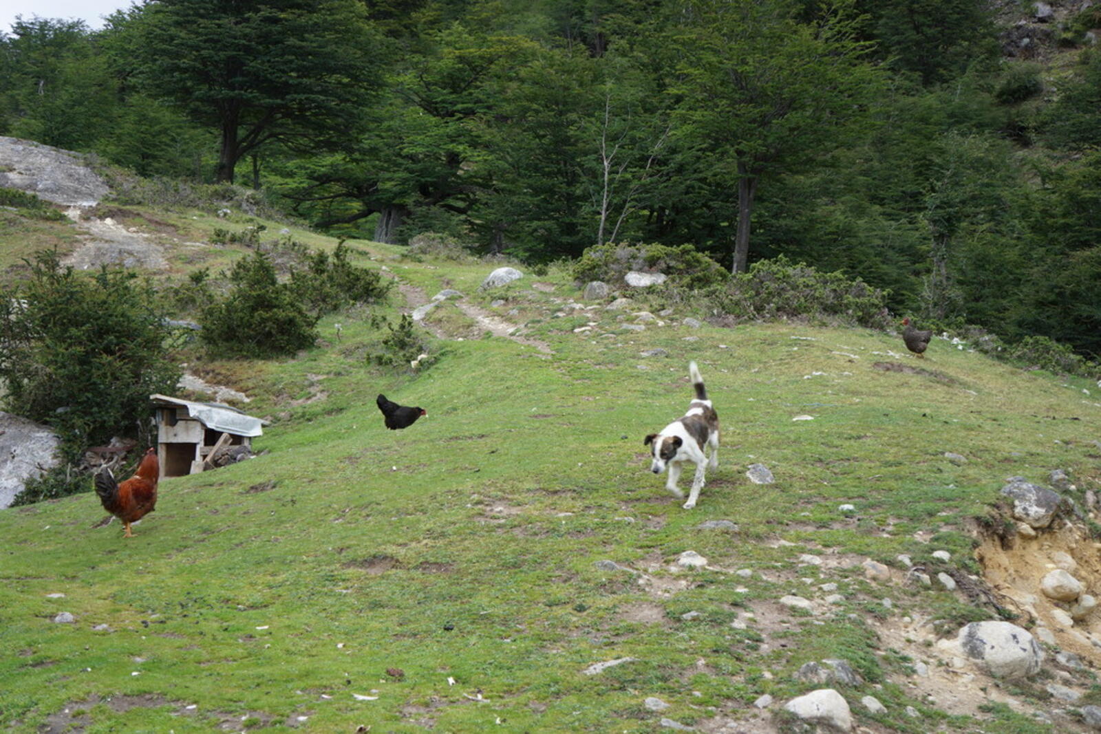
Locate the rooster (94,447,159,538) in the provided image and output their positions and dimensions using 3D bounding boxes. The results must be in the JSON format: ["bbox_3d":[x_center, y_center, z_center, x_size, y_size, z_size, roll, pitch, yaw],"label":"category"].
[{"bbox_3d":[-2.496,0.739,10.800,0.420,0.530,0.210,-1,3,-25],"label":"rooster"}]

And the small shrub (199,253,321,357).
[{"bbox_3d":[-3.332,-0.713,21.000,1.318,1.159,1.250,0,2,0],"label":"small shrub"}]

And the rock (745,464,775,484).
[{"bbox_3d":[1.233,0.630,10.800,0.170,0.100,0.140,0,4,7],"label":"rock"}]

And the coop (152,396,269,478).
[{"bbox_3d":[-2.690,0.543,14.400,0.560,0.640,0.780,2,4,27],"label":"coop"}]

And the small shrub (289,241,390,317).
[{"bbox_3d":[-2.860,-1.194,25.000,1.330,0.968,1.200,0,2,0],"label":"small shrub"}]

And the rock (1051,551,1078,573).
[{"bbox_3d":[2.605,0.987,9.300,0.127,0.108,0.120,0,2,0],"label":"rock"}]

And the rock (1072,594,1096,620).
[{"bbox_3d":[2.531,1.139,8.700,0.111,0.116,0.120,0,2,0],"label":"rock"}]

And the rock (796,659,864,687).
[{"bbox_3d":[1.139,1.249,7.500,0.263,0.107,0.200,0,2,0],"label":"rock"}]

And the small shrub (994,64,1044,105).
[{"bbox_3d":[16.591,-10.048,65.000,1.655,1.417,1.600,0,2,0],"label":"small shrub"}]

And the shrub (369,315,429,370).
[{"bbox_3d":[-1.526,-0.260,18.500,0.580,0.530,0.520,0,4,-5],"label":"shrub"}]

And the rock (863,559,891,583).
[{"bbox_3d":[1.443,0.899,8.100,0.125,0.085,0.100,1,4,10],"label":"rock"}]

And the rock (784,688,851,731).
[{"bbox_3d":[0.876,1.123,6.000,0.220,0.115,0.180,1,4,8],"label":"rock"}]

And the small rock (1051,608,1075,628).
[{"bbox_3d":[2.401,1.176,8.600,0.109,0.088,0.100,0,2,0],"label":"small rock"}]

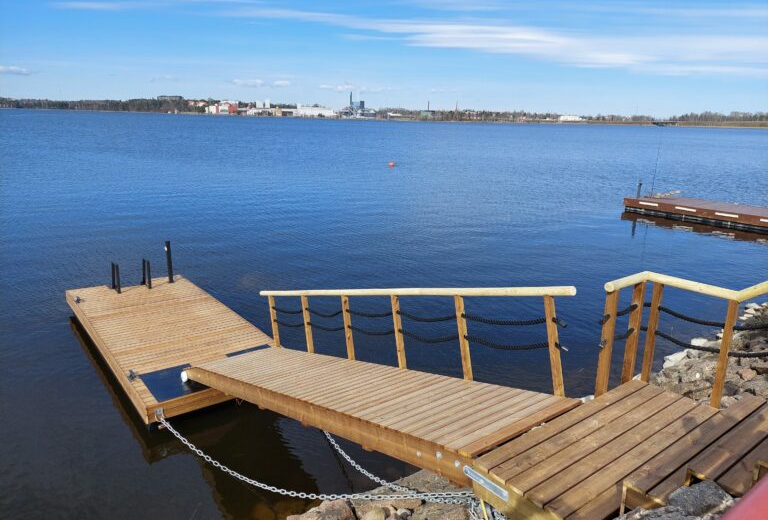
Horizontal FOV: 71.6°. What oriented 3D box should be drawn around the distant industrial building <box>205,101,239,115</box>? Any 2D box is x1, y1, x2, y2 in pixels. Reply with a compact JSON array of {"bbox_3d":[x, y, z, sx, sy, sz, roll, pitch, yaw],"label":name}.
[{"bbox_3d":[-265.915,-251.096,876.778,50.086,21.913,38.000,-3,16,-16],"label":"distant industrial building"}]

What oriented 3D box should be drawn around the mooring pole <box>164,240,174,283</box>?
[{"bbox_3d":[-4.862,0.052,12.103,0.105,0.962,0.105,-11,19,-38],"label":"mooring pole"}]

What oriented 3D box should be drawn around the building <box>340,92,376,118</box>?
[{"bbox_3d":[-45.023,-272.788,940.191,60.334,43.575,42.000,0,15,-3],"label":"building"}]

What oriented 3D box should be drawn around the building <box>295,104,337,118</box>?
[{"bbox_3d":[-116.822,-253.255,908.138,67.833,22.611,45.000,-1,15,-7],"label":"building"}]

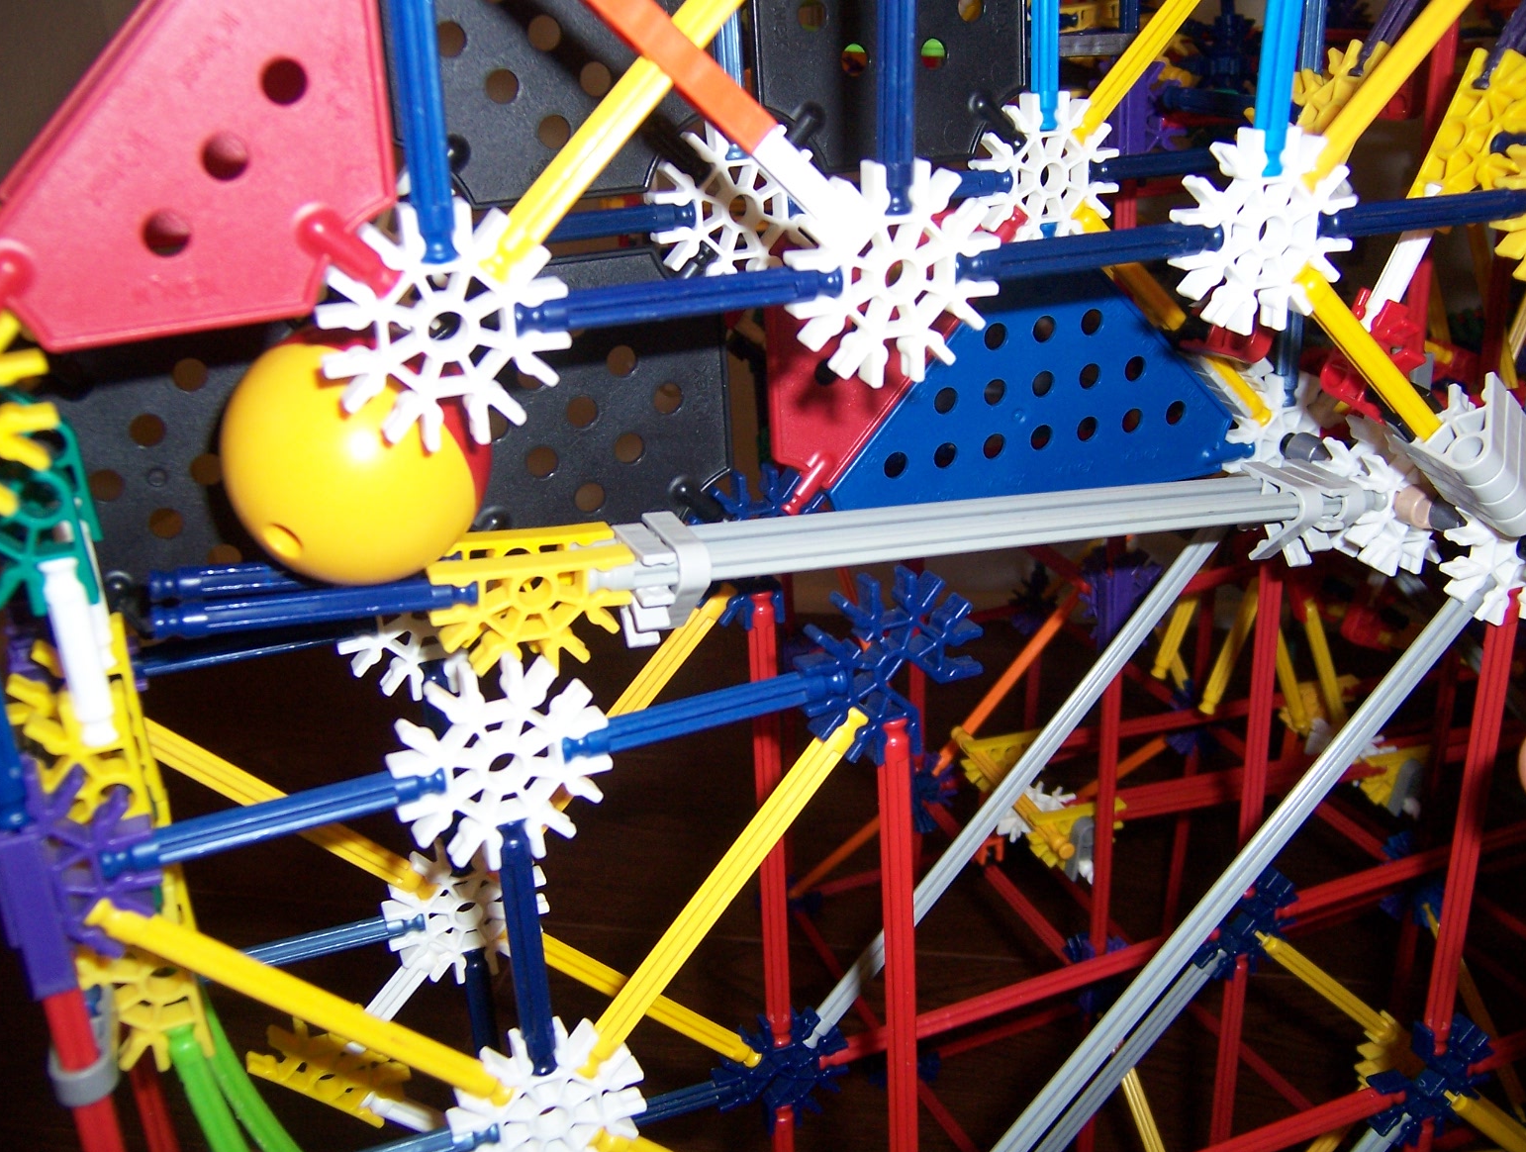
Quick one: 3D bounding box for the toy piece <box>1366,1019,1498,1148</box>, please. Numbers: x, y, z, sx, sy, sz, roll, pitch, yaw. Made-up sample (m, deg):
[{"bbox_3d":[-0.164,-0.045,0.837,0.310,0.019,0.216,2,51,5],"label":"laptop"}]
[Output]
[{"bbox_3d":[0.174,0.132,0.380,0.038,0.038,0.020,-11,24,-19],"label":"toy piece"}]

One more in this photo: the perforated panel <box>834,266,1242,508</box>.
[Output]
[{"bbox_3d":[0.067,-0.047,0.345,0.123,0.066,0.006,-11,25,-20],"label":"perforated panel"}]

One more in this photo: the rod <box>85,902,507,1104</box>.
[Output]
[{"bbox_3d":[-0.076,0.074,0.250,0.086,0.006,0.006,37,1,-30],"label":"rod"}]

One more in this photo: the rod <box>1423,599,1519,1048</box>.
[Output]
[{"bbox_3d":[0.171,0.063,0.351,0.006,0.130,0.006,-11,24,-19],"label":"rod"}]

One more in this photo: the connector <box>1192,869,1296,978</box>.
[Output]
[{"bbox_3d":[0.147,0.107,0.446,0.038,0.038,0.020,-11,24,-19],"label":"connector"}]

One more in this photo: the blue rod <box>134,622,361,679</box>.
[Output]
[{"bbox_3d":[-0.104,0.014,0.292,0.054,0.006,0.006,-11,23,-21],"label":"blue rod"}]

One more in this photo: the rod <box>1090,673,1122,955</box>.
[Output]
[{"bbox_3d":[0.120,0.081,0.512,0.006,0.130,0.006,-11,24,-19],"label":"rod"}]

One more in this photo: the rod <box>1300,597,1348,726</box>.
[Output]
[{"bbox_3d":[0.229,0.043,0.590,0.006,0.086,0.006,-32,29,-11],"label":"rod"}]

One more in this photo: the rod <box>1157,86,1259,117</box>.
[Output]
[{"bbox_3d":[0.119,-0.120,0.373,0.006,0.006,0.054,-12,25,-20],"label":"rod"}]

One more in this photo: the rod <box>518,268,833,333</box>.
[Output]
[{"bbox_3d":[-0.012,-0.044,0.232,0.054,0.006,0.006,-11,24,-19],"label":"rod"}]

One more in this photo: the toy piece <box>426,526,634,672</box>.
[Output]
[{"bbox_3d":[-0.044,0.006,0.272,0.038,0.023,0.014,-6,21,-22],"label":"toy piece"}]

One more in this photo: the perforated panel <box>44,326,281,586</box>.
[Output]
[{"bbox_3d":[-0.109,-0.021,0.287,0.064,0.064,0.005,-11,24,-19],"label":"perforated panel"}]

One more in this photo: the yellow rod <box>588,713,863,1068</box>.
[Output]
[{"bbox_3d":[-0.008,0.060,0.275,0.086,0.006,0.006,-51,30,2],"label":"yellow rod"}]

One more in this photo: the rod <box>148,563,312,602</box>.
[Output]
[{"bbox_3d":[-0.081,-0.001,0.264,0.054,0.006,0.006,-6,21,-22],"label":"rod"}]

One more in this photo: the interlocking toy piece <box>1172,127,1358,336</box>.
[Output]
[{"bbox_3d":[0.092,-0.063,0.267,0.038,0.038,0.006,-11,22,-19],"label":"interlocking toy piece"}]

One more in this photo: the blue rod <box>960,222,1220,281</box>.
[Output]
[{"bbox_3d":[0.058,-0.056,0.255,0.054,0.006,0.006,-11,22,-19],"label":"blue rod"}]

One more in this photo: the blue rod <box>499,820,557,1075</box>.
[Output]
[{"bbox_3d":[-0.042,0.067,0.263,0.006,0.054,0.006,-12,23,-20],"label":"blue rod"}]

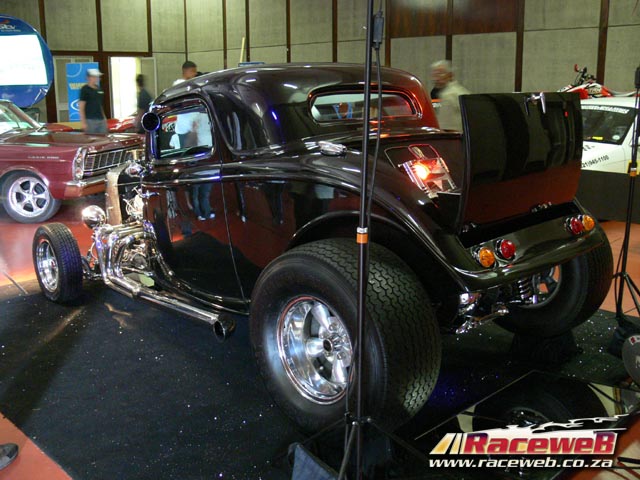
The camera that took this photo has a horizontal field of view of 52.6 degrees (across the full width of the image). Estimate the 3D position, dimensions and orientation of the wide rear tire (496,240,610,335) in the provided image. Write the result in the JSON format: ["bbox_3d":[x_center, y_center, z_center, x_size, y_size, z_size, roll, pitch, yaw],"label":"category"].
[{"bbox_3d":[1.262,0.151,3.774,0.347,0.825,0.825,-12,16,-44],"label":"wide rear tire"}]

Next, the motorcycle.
[{"bbox_3d":[3.517,-1.514,8.000,2.100,1.220,0.800,4,13,20],"label":"motorcycle"}]

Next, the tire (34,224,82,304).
[{"bbox_3d":[-1.859,0.159,4.593,0.177,0.556,0.556,-11,16,-42],"label":"tire"}]

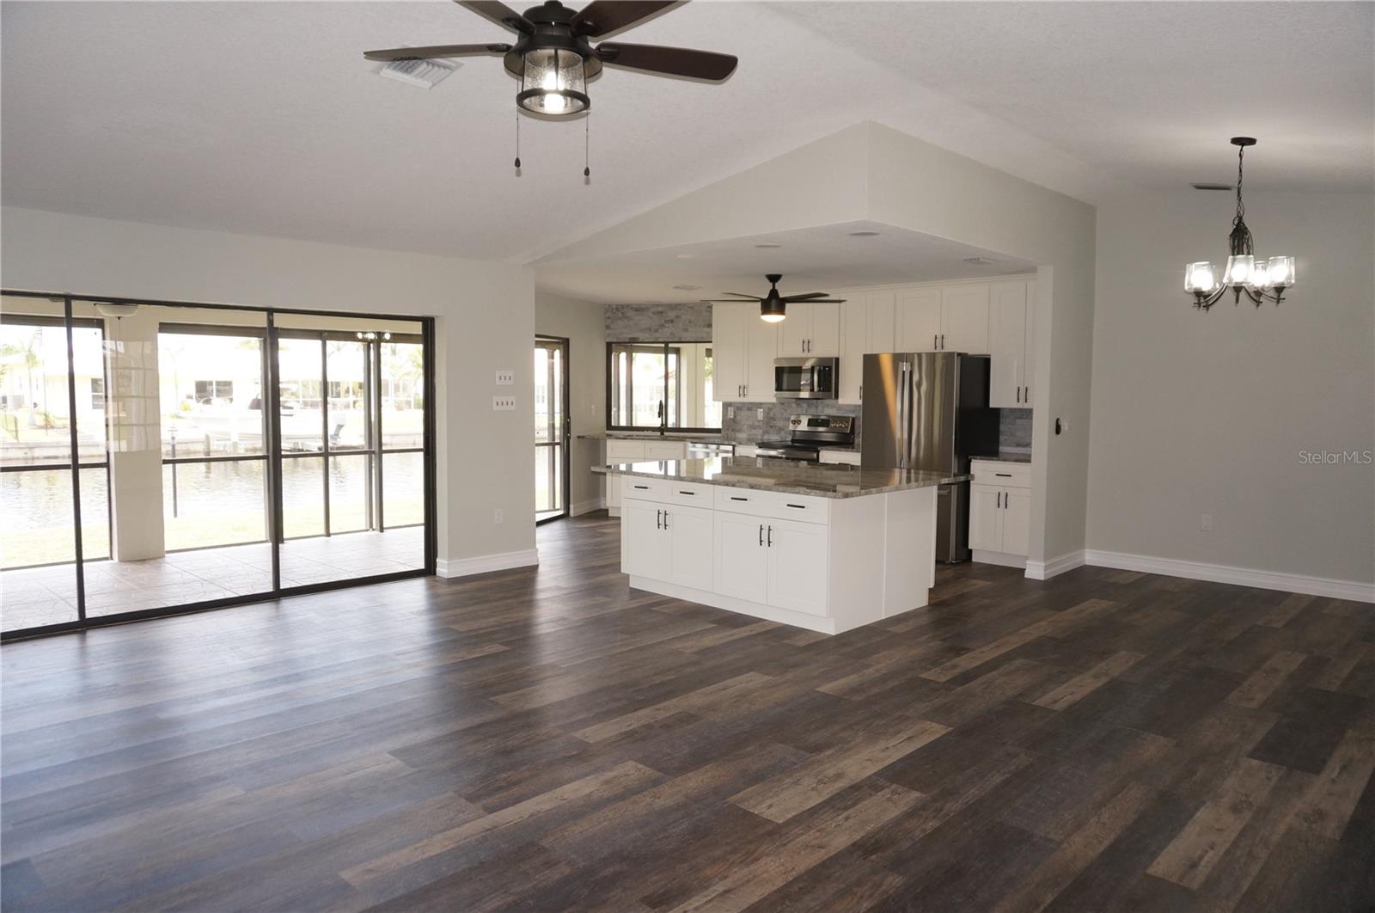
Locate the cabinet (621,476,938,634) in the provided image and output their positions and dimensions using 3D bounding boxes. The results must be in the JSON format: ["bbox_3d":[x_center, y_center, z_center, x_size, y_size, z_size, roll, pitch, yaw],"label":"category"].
[{"bbox_3d":[0.608,0.569,6.490,1.223,0.850,1.867,-4,6,-45],"label":"cabinet"}]

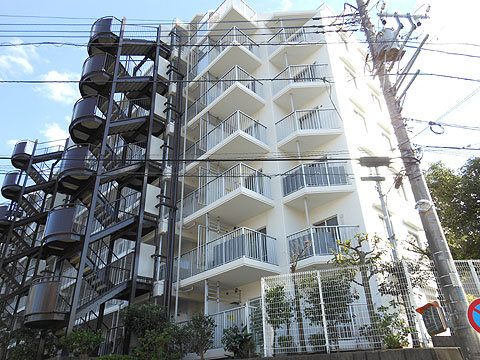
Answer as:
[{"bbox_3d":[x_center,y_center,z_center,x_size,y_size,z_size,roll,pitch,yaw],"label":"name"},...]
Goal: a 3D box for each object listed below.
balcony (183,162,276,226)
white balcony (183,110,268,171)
[{"bbox_3d":[-0.724,1.088,15.881,2.010,1.310,4.630,21,-36,-36],"label":"balcony"},{"bbox_3d":[-0.816,-1.333,17.182,2.010,1.310,4.630,21,-36,-36],"label":"white balcony"}]

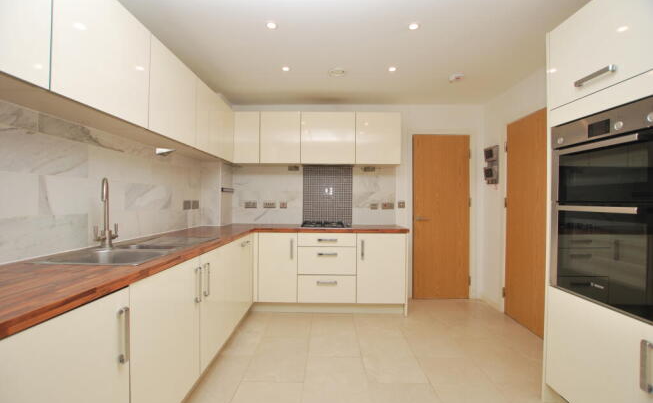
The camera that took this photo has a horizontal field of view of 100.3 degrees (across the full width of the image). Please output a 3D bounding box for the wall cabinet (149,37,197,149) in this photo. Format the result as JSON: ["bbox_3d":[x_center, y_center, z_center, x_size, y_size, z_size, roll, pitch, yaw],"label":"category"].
[{"bbox_3d":[-1.198,-0.712,1.908,0.303,0.574,0.587,0,0,0],"label":"wall cabinet"}]

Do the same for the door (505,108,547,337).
[{"bbox_3d":[1.901,0.190,2.502,0.045,1.980,0.730,0,0,0],"label":"door"}]

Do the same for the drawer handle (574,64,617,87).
[{"bbox_3d":[1.270,-0.589,1.288,0.037,0.021,0.186,0,0,0],"label":"drawer handle"}]

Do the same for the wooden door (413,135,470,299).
[{"bbox_3d":[1.406,0.189,3.356,0.692,2.001,0.045,0,0,0],"label":"wooden door"}]

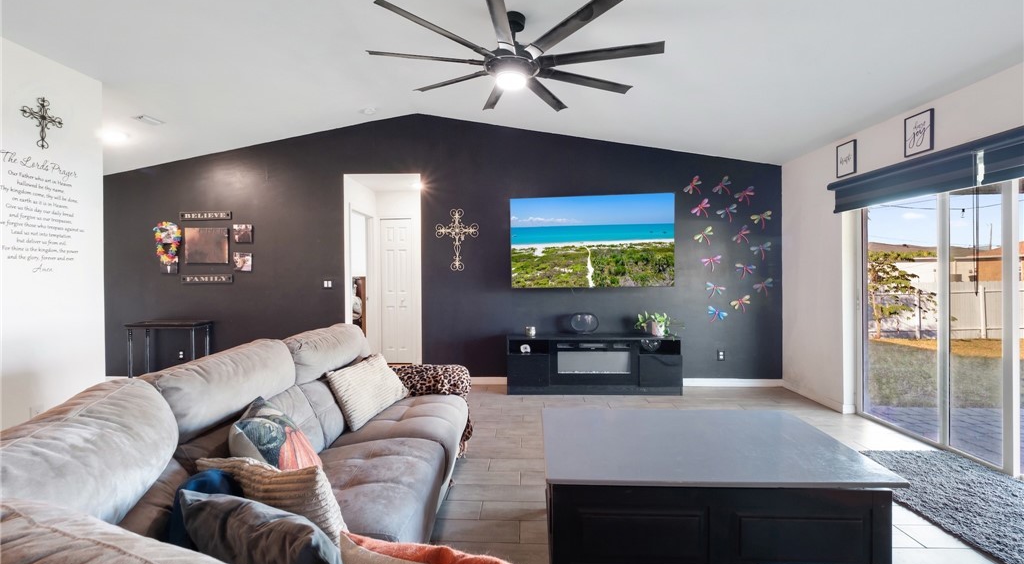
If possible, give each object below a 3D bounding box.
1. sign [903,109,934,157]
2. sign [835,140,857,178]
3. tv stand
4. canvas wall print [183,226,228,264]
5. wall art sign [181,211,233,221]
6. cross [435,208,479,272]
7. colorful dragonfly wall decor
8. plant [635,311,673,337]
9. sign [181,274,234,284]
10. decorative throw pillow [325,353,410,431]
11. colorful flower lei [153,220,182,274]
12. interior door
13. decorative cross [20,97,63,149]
[{"bbox_3d":[2.994,-1.085,3.047,0.030,0.291,0.198,0,1,1],"label":"sign"},{"bbox_3d":[2.942,-1.079,3.636,0.024,0.285,0.205,0,1,1],"label":"sign"},{"bbox_3d":[0.870,0.885,4.520,1.819,0.602,0.355,0,1,1],"label":"tv stand"},{"bbox_3d":[-3.514,-0.416,4.770,0.510,0.410,0.030,0,1,2],"label":"canvas wall print"},{"bbox_3d":[-3.406,-0.738,4.606,0.562,0.091,0.025,0,1,1],"label":"wall art sign"},{"bbox_3d":[-0.617,-0.472,4.700,0.489,0.699,0.025,0,1,1],"label":"cross"},{"bbox_3d":[2.350,-0.753,4.530,0.230,0.213,0.030,0,1,1],"label":"colorful dragonfly wall decor"},{"bbox_3d":[1.485,0.437,4.330,0.400,0.280,0.270,0,1,1],"label":"plant"},{"bbox_3d":[-3.503,-0.030,4.769,0.583,0.100,0.020,0,1,1],"label":"sign"},{"bbox_3d":[-0.860,0.628,2.480,0.130,0.360,0.470,-38,-8,24],"label":"decorative throw pillow"},{"bbox_3d":[-3.840,-0.381,4.609,0.306,0.590,0.050,0,1,1],"label":"colorful flower lei"},{"bbox_3d":[-1.626,0.130,5.857,0.421,2.033,0.037,0,1,1],"label":"interior door"},{"bbox_3d":[-3.185,-1.083,2.824,0.025,0.353,0.242,0,1,1],"label":"decorative cross"}]

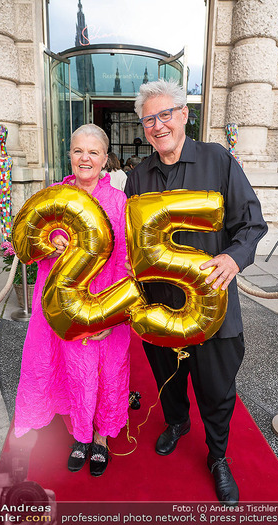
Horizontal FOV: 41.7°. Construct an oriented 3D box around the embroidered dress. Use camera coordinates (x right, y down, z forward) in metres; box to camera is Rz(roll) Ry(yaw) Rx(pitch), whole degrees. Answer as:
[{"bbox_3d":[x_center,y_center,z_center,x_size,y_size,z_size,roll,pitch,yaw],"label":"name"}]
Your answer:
[{"bbox_3d":[-0.341,0.277,1.771,0.580,1.390,0.420,0,12,-5],"label":"embroidered dress"}]

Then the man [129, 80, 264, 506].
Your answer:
[{"bbox_3d":[0.257,0.155,1.706,0.630,1.860,0.500,4,13,14],"label":"man"}]

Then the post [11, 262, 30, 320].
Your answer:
[{"bbox_3d":[-1.214,0.112,3.854,0.330,0.970,0.330,1,12,0],"label":"post"}]

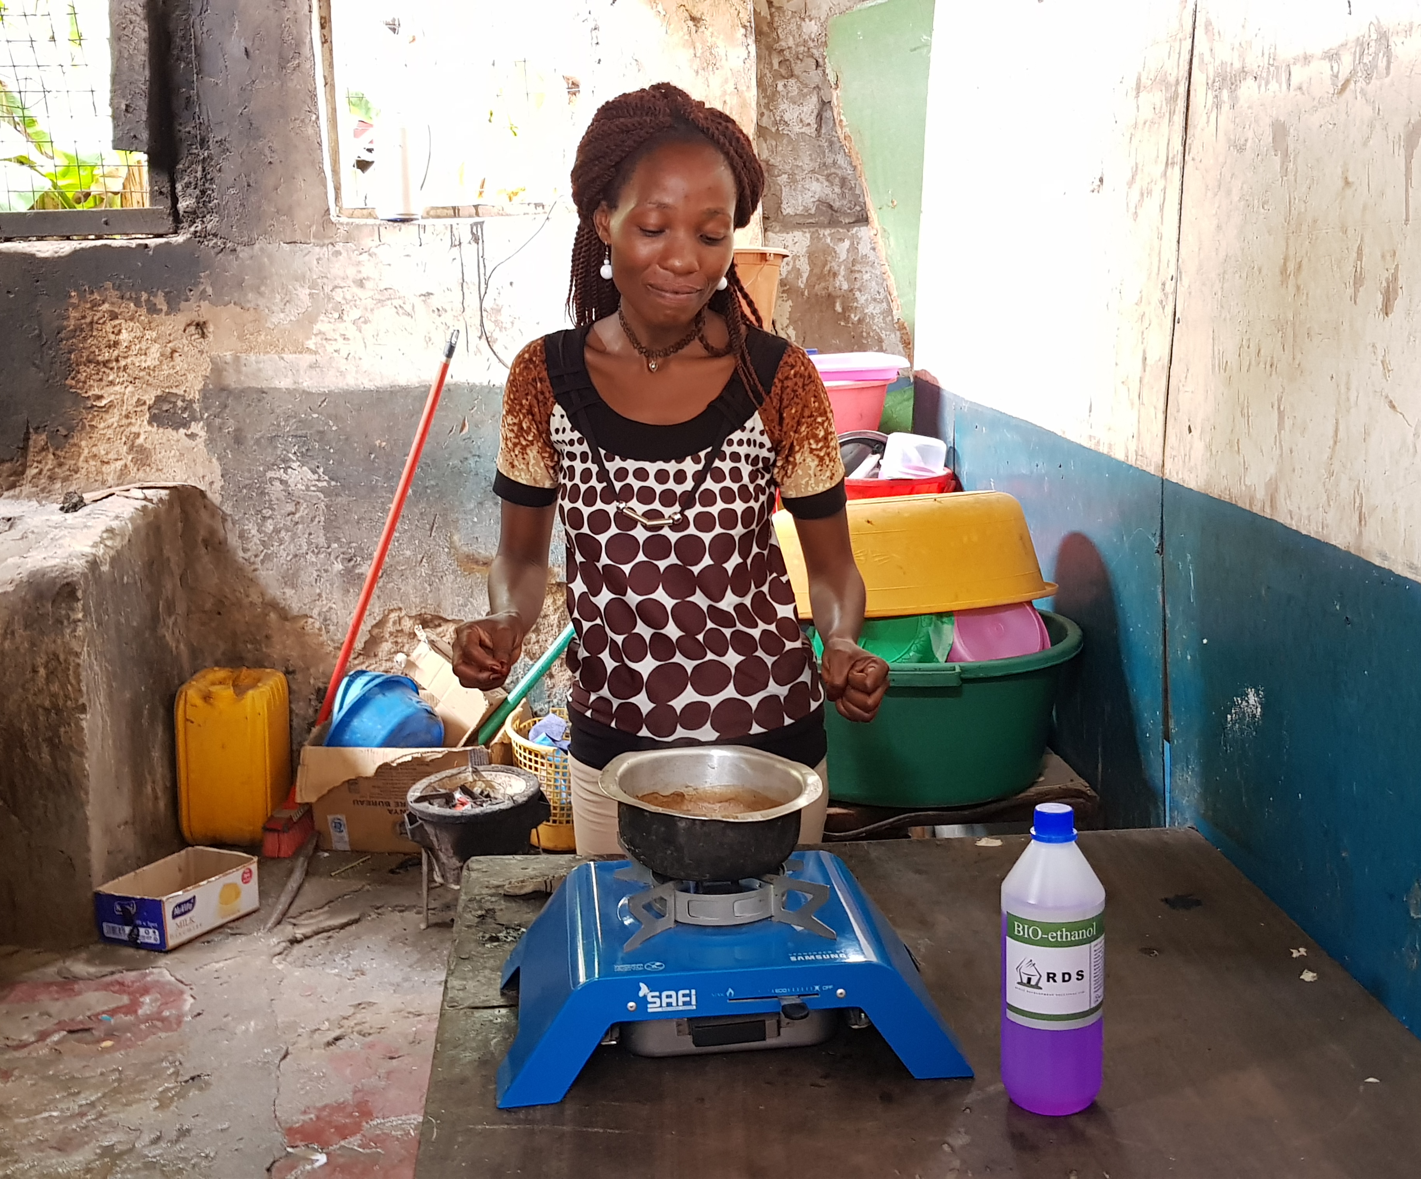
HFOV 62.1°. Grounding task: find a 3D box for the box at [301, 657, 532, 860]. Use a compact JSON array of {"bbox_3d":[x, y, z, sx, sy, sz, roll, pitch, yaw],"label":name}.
[{"bbox_3d":[-0.755,0.439,3.057,0.450,0.350,0.370,1,13,3],"label":"box"}]

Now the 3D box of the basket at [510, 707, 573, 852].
[{"bbox_3d":[-0.353,0.481,3.005,0.310,0.290,0.310,0,13,0],"label":"basket"}]

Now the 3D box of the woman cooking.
[{"bbox_3d":[-0.047,0.194,1.471,0.480,1.540,0.360,0,13,2],"label":"woman cooking"}]

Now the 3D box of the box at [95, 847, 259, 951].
[{"bbox_3d":[-1.150,0.674,2.562,0.180,0.114,0.240,8,15,30],"label":"box"}]

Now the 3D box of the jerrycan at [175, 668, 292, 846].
[{"bbox_3d":[-1.205,0.418,3.022,0.238,0.400,0.215,0,13,1],"label":"jerrycan"}]

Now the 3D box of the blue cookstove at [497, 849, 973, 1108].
[{"bbox_3d":[0.009,0.313,1.034,0.385,0.135,0.215,-1,13,-6],"label":"blue cookstove"}]

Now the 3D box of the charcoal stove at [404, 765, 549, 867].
[{"bbox_3d":[-0.508,0.565,2.614,0.300,0.275,0.280,0,13,0],"label":"charcoal stove"}]

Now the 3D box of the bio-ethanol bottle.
[{"bbox_3d":[0.267,0.286,0.927,0.082,0.250,0.082,4,14,16],"label":"bio-ethanol bottle"}]

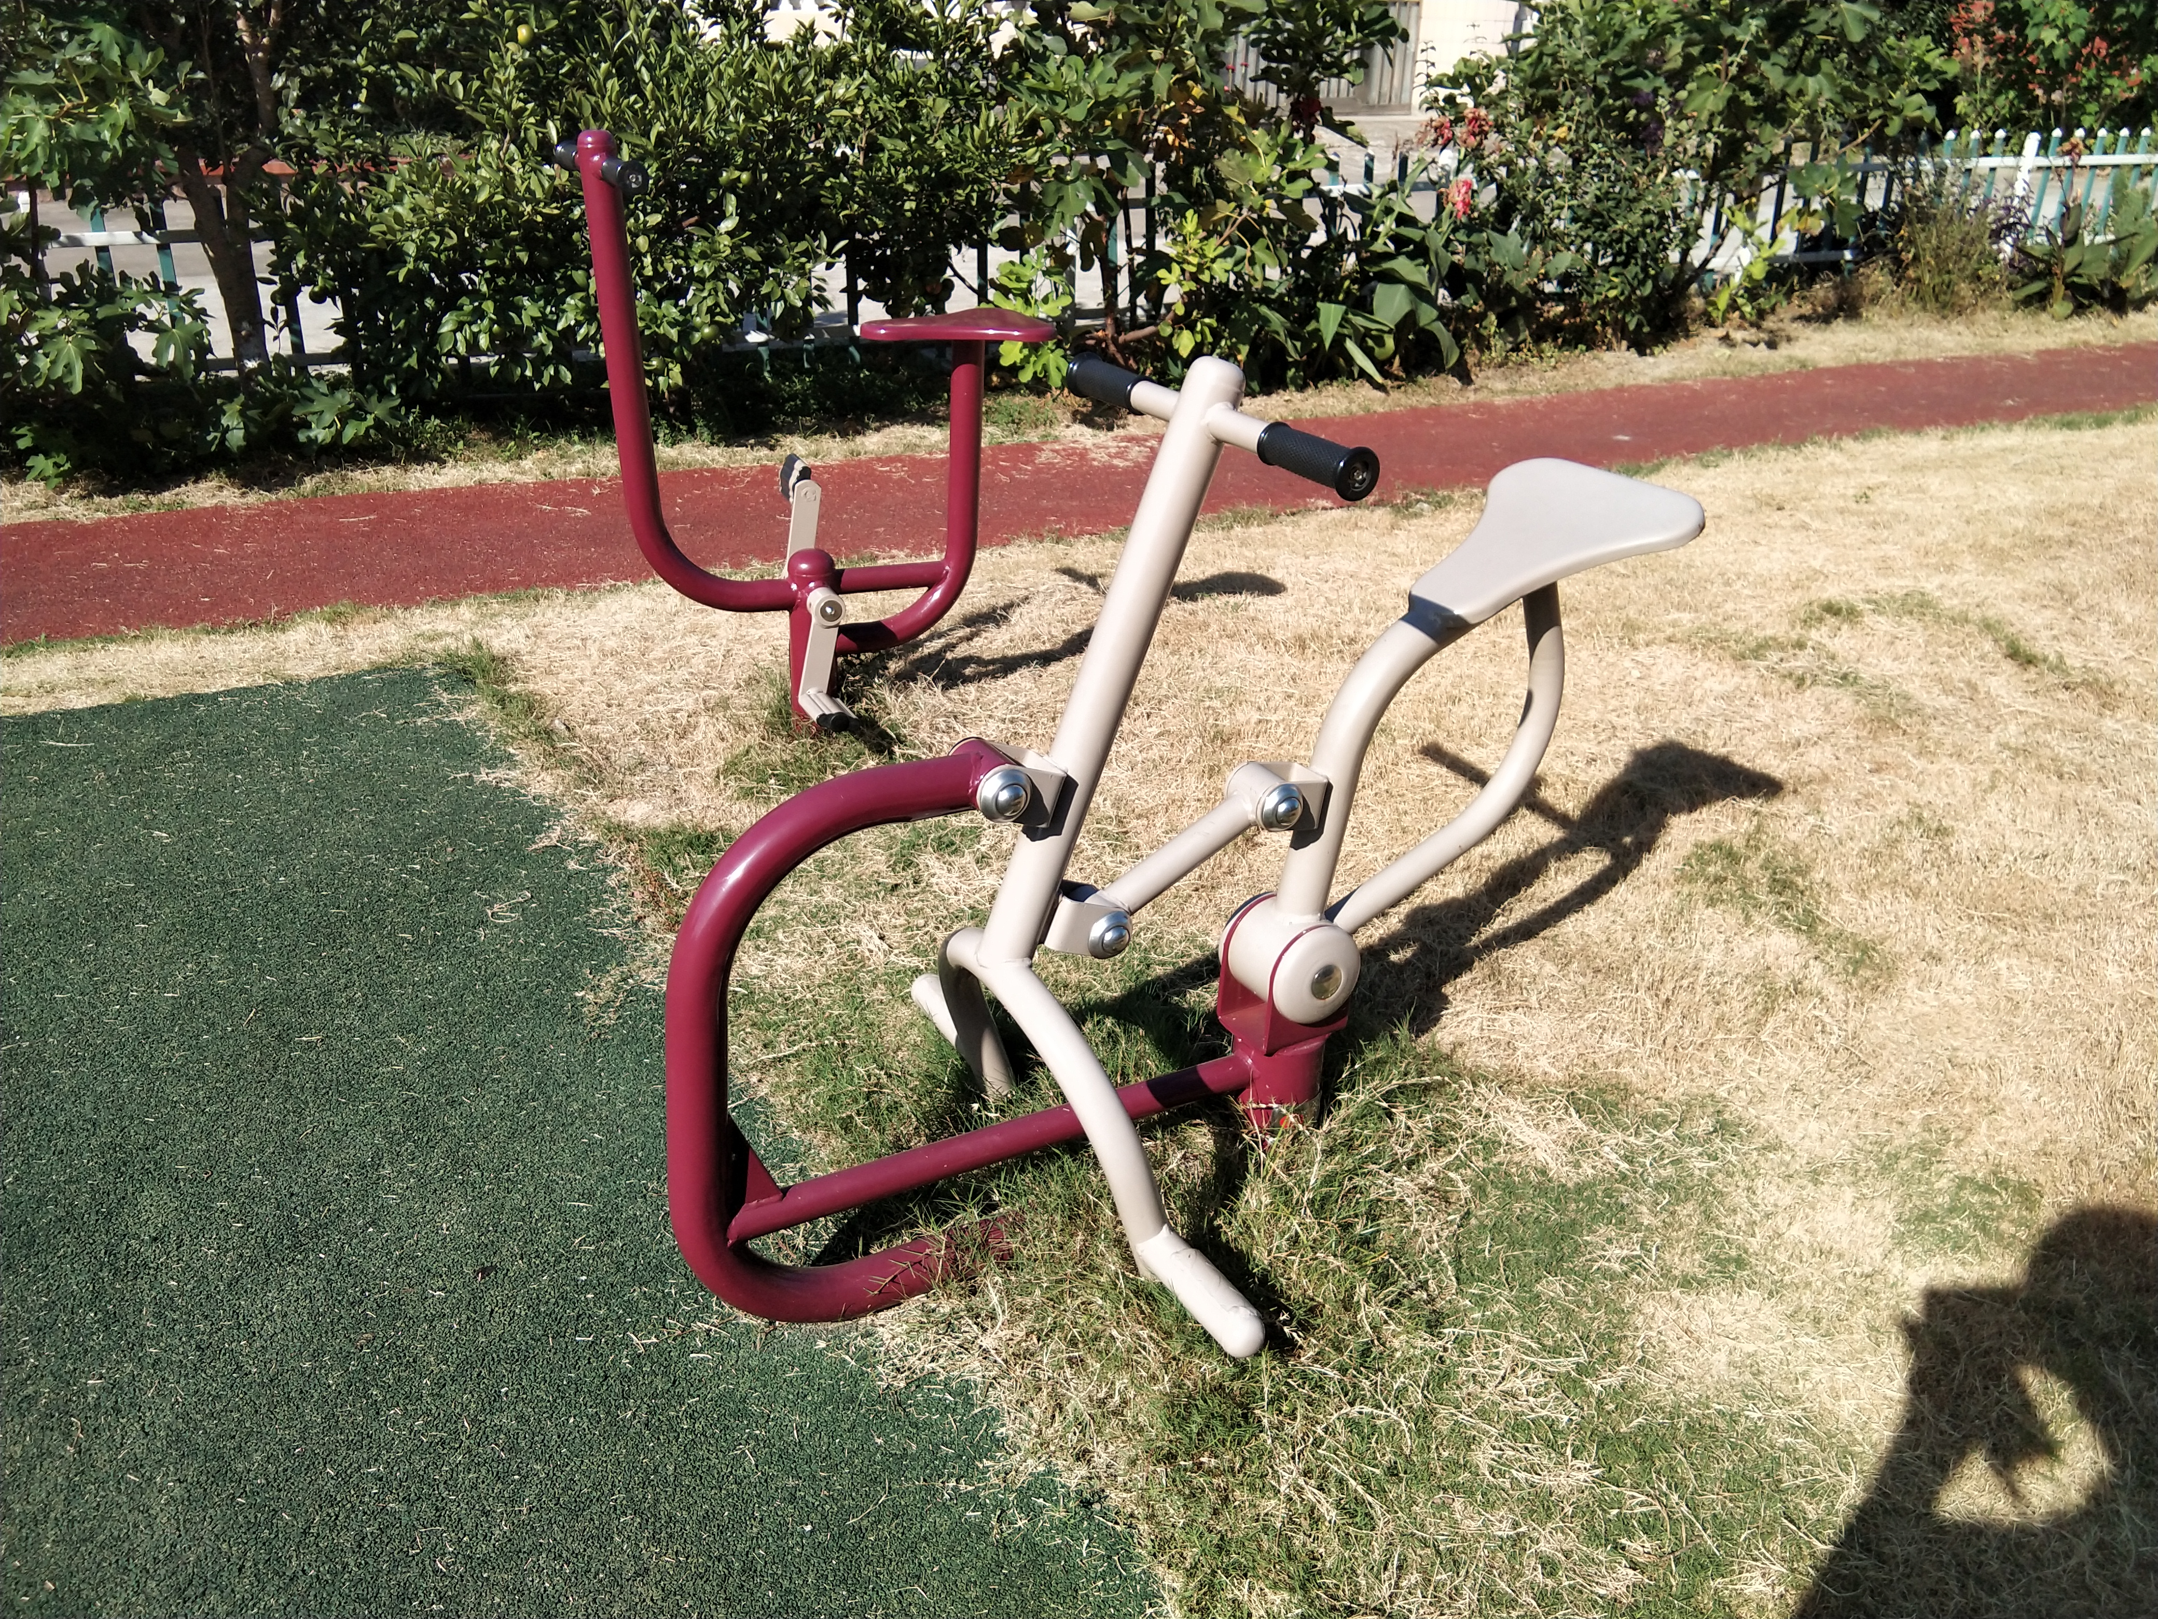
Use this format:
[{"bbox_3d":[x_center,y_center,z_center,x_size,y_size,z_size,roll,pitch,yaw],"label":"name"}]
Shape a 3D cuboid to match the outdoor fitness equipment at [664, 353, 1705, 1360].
[{"bbox_3d":[0.134,-0.015,2.243,1.310,1.050,0.810,-13,30,-27],"label":"outdoor fitness equipment"}]

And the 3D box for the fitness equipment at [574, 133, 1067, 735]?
[{"bbox_3d":[-0.455,-0.652,3.450,0.840,1.110,0.470,-12,29,-25],"label":"fitness equipment"}]

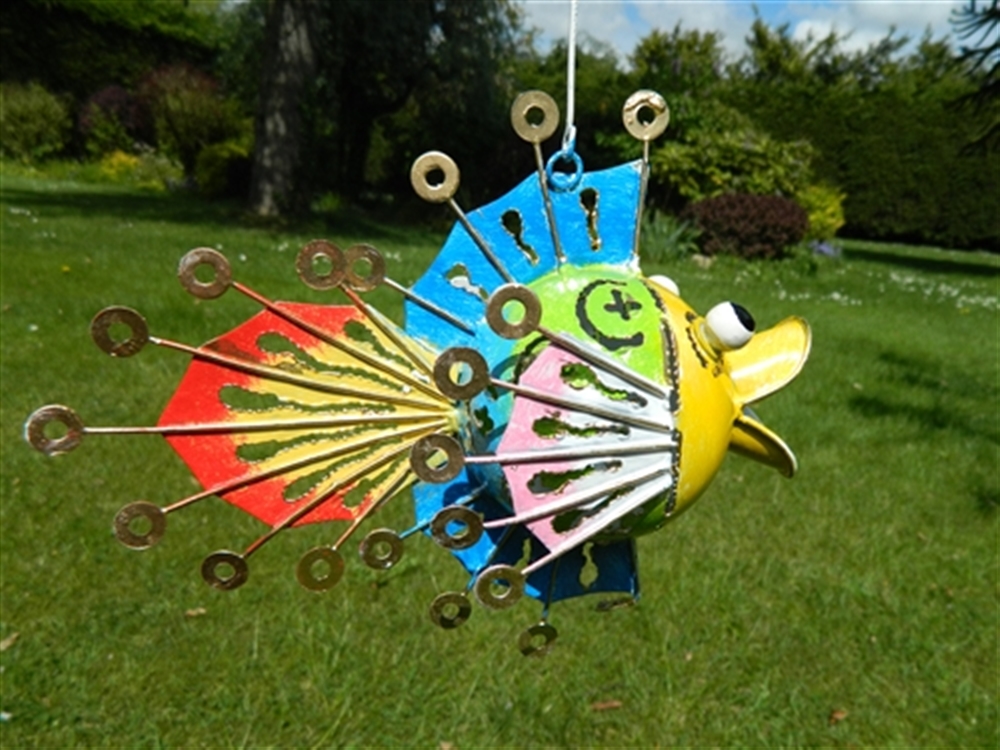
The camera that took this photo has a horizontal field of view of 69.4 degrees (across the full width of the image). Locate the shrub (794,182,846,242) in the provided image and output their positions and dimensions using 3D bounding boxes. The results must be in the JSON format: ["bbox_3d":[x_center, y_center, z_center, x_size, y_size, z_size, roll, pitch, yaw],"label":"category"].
[{"bbox_3d":[4.297,-2.196,9.885,0.789,0.834,0.789,9,20,22],"label":"shrub"}]

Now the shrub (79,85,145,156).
[{"bbox_3d":[-9.723,-6.313,18.107,1.427,1.777,1.356,-8,21,-26],"label":"shrub"}]

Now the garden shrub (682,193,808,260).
[{"bbox_3d":[3.264,-1.997,9.670,1.601,0.835,1.281,7,19,17],"label":"garden shrub"}]

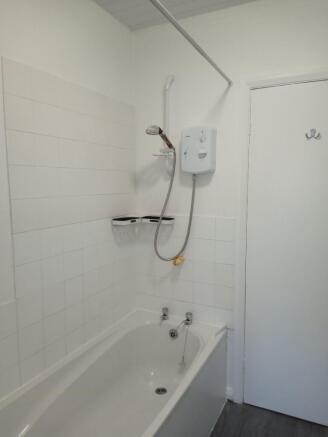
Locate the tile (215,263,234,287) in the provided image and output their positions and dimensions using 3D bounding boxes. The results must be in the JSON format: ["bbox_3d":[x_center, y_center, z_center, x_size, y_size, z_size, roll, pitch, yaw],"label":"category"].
[{"bbox_3d":[0.392,0.365,2.298,0.124,0.148,0.010,3,7,27],"label":"tile"}]

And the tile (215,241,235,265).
[{"bbox_3d":[0.391,0.216,2.283,0.124,0.148,0.010,3,7,27],"label":"tile"}]

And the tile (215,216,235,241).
[{"bbox_3d":[0.393,0.072,2.266,0.124,0.146,0.010,3,7,27],"label":"tile"}]

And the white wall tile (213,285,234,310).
[{"bbox_3d":[0.394,0.513,2.313,0.124,0.148,0.010,3,7,27],"label":"white wall tile"}]

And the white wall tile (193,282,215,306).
[{"bbox_3d":[0.271,0.507,2.375,0.150,0.148,0.010,3,7,27],"label":"white wall tile"}]

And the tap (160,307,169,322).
[{"bbox_3d":[0.000,0.661,2.425,0.048,0.092,0.075,3,7,27],"label":"tap"}]

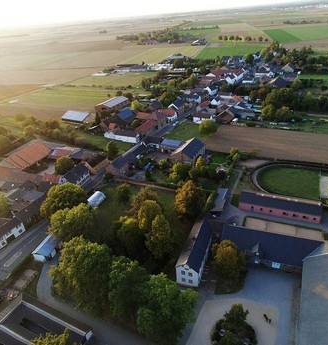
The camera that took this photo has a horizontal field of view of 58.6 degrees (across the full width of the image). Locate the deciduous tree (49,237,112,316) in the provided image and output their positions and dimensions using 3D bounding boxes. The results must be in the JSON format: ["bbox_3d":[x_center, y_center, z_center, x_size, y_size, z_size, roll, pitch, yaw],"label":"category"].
[{"bbox_3d":[-21.945,27.829,78.249,17.000,19.500,17.000,-5,29,0],"label":"deciduous tree"}]

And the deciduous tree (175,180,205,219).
[{"bbox_3d":[9.969,11.141,109.779,11.900,16.400,11.900,-5,28,0],"label":"deciduous tree"}]

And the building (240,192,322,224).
[{"bbox_3d":[44.052,12.228,111.631,28.500,4.500,8.600,8,31,23],"label":"building"}]

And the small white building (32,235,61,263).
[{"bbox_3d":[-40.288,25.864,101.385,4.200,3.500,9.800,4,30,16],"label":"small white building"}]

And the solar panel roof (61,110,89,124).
[{"bbox_3d":[-70.403,-43.916,233.558,24.000,5.700,8.800,14,34,30],"label":"solar panel roof"}]

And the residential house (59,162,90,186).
[{"bbox_3d":[-43.834,1.760,143.732,8.500,8.500,13.500,9,31,23],"label":"residential house"}]

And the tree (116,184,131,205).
[{"bbox_3d":[-18.396,9.683,132.155,6.400,10.800,6.400,-5,28,0],"label":"tree"}]

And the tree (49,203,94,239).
[{"bbox_3d":[-33.456,18.968,107.356,16.500,15.000,16.500,-5,29,0],"label":"tree"}]

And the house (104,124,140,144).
[{"bbox_3d":[-26.270,-24.746,188.462,26.000,6.000,7.500,12,33,28],"label":"house"}]

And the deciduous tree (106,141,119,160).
[{"bbox_3d":[-29.082,-12.181,166.424,6.800,11.700,6.800,-5,29,0],"label":"deciduous tree"}]

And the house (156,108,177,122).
[{"bbox_3d":[2.235,-44.724,222.540,12.000,8.000,12.500,11,32,27],"label":"house"}]

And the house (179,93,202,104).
[{"bbox_3d":[22.877,-65.823,258.447,18.500,8.000,10.000,10,32,26],"label":"house"}]

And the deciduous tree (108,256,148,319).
[{"bbox_3d":[-9.894,31.960,79.735,11.500,20.000,11.500,-5,28,0],"label":"deciduous tree"}]

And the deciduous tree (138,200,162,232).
[{"bbox_3d":[-4.452,17.238,100.715,8.000,16.500,8.000,-5,28,0],"label":"deciduous tree"}]

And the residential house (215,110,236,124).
[{"bbox_3d":[44.610,-41.128,208.960,12.500,9.000,9.500,8,32,23],"label":"residential house"}]

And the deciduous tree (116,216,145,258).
[{"bbox_3d":[-10.404,21.686,92.836,8.400,17.100,8.400,-5,28,0],"label":"deciduous tree"}]

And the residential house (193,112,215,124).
[{"bbox_3d":[28.660,-39.841,212.487,14.000,6.000,8.000,8,31,23],"label":"residential house"}]

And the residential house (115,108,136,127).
[{"bbox_3d":[-31.427,-44.148,234.783,12.600,10.140,16.850,9,31,24],"label":"residential house"}]

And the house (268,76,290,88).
[{"bbox_3d":[102.920,-79.580,264.282,14.000,9.000,16.000,12,33,28],"label":"house"}]

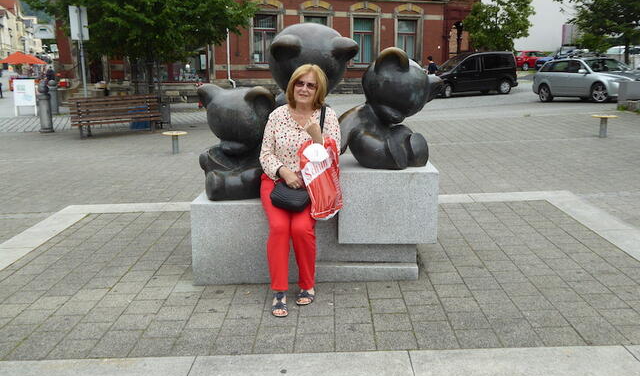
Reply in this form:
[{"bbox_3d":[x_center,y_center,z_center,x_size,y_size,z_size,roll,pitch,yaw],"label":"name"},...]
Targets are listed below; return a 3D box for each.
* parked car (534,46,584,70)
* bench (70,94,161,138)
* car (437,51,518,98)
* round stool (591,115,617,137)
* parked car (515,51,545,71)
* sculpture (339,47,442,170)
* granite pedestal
[{"bbox_3d":[16.600,-8.419,38.695,4.400,1.650,1.830,-5,13,-22],"label":"parked car"},{"bbox_3d":[-4.100,-1.434,11.812,1.800,0.800,0.580,-7,13,-21],"label":"bench"},{"bbox_3d":[6.660,-5.094,26.317,4.400,1.820,1.800,-3,12,-12],"label":"car"},{"bbox_3d":[4.588,-0.978,9.507,0.430,0.345,0.430,0,12,0],"label":"round stool"},{"bbox_3d":[16.450,-9.794,45.662,4.200,1.470,1.760,-6,14,-26],"label":"parked car"},{"bbox_3d":[0.439,-0.524,3.782,0.657,0.768,0.525,4,13,19],"label":"sculpture"},{"bbox_3d":[-0.040,0.181,3.965,1.515,0.717,0.758,0,12,0],"label":"granite pedestal"}]

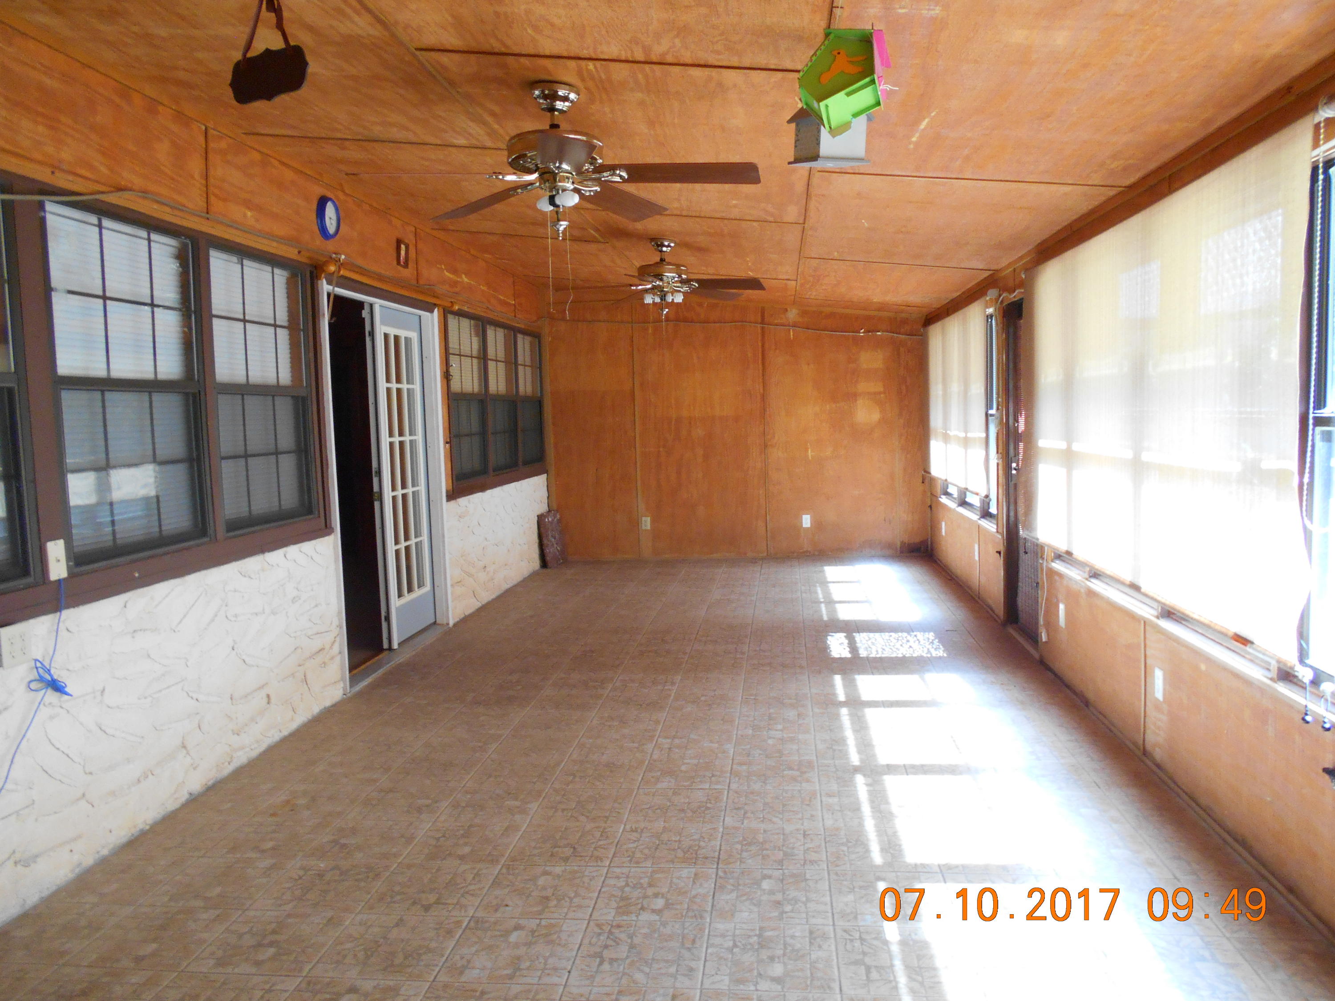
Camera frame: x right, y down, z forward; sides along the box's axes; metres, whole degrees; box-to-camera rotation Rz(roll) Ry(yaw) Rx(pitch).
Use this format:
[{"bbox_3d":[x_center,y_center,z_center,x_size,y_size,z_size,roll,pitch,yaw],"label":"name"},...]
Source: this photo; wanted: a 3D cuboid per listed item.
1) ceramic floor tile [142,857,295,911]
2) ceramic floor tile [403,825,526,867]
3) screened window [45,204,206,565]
[{"bbox_3d":[-1.363,1.175,3.067,0.330,0.010,0.322,-1,5,6],"label":"ceramic floor tile"},{"bbox_3d":[-0.663,1.132,3.309,0.330,0.010,0.322,-1,5,6],"label":"ceramic floor tile"},{"bbox_3d":[-1.871,-0.382,3.547,0.070,1.163,0.741,-1,5,6],"label":"screened window"}]

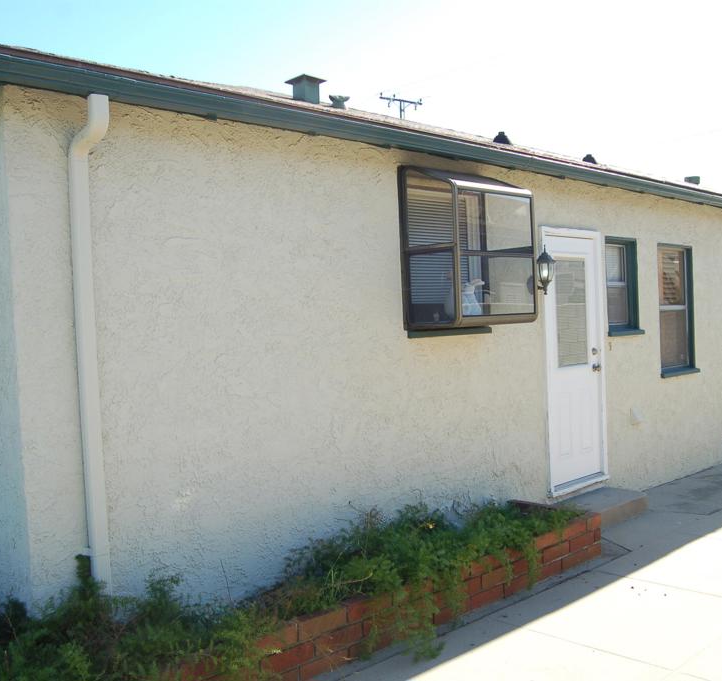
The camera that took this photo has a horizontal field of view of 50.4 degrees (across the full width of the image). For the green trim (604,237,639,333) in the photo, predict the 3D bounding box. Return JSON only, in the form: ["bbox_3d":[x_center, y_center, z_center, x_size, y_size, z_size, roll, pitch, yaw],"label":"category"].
[{"bbox_3d":[2.327,-0.497,6.912,0.580,0.855,0.120,-4,2,-43],"label":"green trim"}]

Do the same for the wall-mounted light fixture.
[{"bbox_3d":[1.388,-0.532,5.849,0.146,0.356,0.200,-4,2,-43],"label":"wall-mounted light fixture"}]

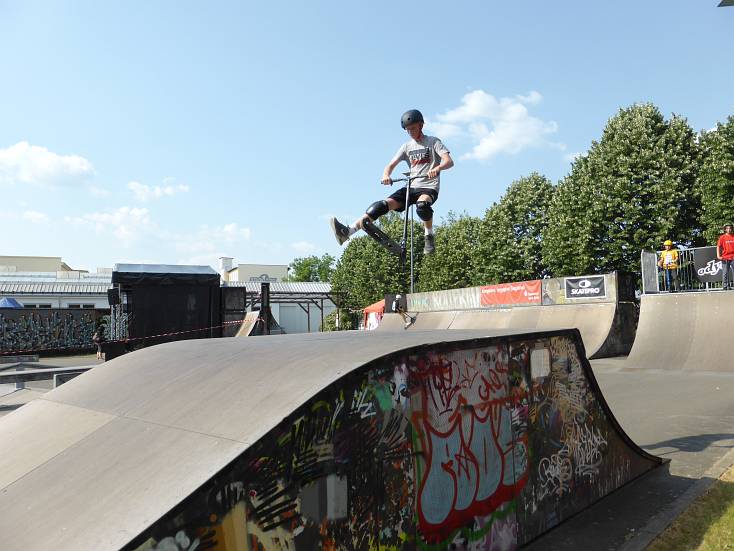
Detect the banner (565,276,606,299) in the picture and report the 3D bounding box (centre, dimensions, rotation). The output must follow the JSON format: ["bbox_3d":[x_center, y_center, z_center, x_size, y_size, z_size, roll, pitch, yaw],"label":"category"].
[{"bbox_3d":[8.271,0.469,21.707,0.040,0.781,1.825,1,-5,-30],"label":"banner"}]

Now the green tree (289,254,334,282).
[{"bbox_3d":[-6.805,2.321,72.252,7.200,9.900,7.000,-1,-4,0],"label":"green tree"}]

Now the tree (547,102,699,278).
[{"bbox_3d":[13.167,-2.721,30.356,7.700,12.652,7.700,-1,-4,0],"label":"tree"}]

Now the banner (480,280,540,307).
[{"bbox_3d":[6.249,0.827,25.146,0.040,0.945,3.707,1,-5,-30],"label":"banner"}]

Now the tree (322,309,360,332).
[{"bbox_3d":[-1.959,3.576,40.969,2.800,2.429,2.600,-1,-4,0],"label":"tree"}]

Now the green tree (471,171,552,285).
[{"bbox_3d":[10.071,-1.155,36.076,7.100,10.544,7.100,-1,-4,0],"label":"green tree"}]

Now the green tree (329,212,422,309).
[{"bbox_3d":[0.793,-0.001,48.276,7.800,10.535,7.600,-1,-4,0],"label":"green tree"}]

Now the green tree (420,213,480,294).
[{"bbox_3d":[6.849,0.035,41.724,6.800,9.181,6.800,-1,-4,0],"label":"green tree"}]

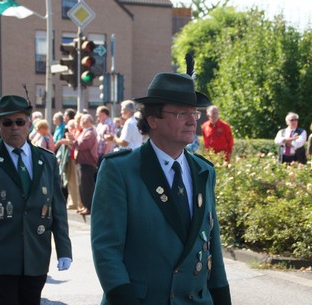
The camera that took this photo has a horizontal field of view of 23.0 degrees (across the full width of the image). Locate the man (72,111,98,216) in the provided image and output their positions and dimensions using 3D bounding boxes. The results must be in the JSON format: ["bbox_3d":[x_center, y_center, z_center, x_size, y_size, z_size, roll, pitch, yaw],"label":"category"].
[{"bbox_3d":[-1.207,0.205,13.100,0.470,1.710,0.500,0,2,-12],"label":"man"}]

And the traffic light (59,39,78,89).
[{"bbox_3d":[-1.660,-1.669,14.600,0.350,0.930,0.280,-1,2,-20],"label":"traffic light"}]

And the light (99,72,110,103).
[{"bbox_3d":[-1.649,-2.071,24.500,0.350,0.950,0.280,1,2,29],"label":"light"}]

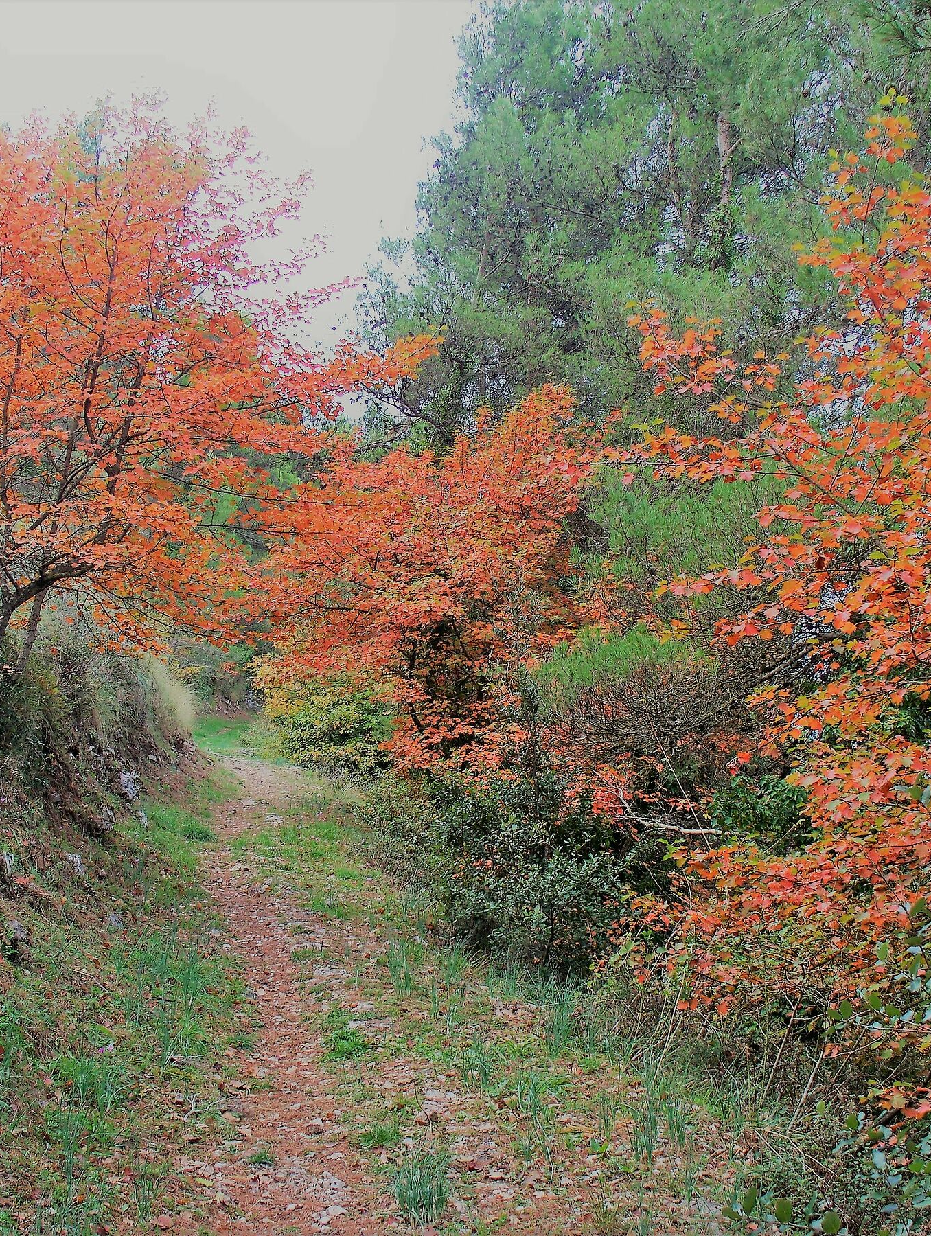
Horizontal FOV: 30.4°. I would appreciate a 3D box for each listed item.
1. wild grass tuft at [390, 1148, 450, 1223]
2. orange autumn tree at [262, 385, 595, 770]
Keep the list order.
[{"bbox_3d":[-0.121,1.519,4.600,0.155,0.185,0.150,0,-1,0],"label":"wild grass tuft"},{"bbox_3d":[-0.306,-0.306,13.800,2.700,3.150,2.600,0,-1,0],"label":"orange autumn tree"}]

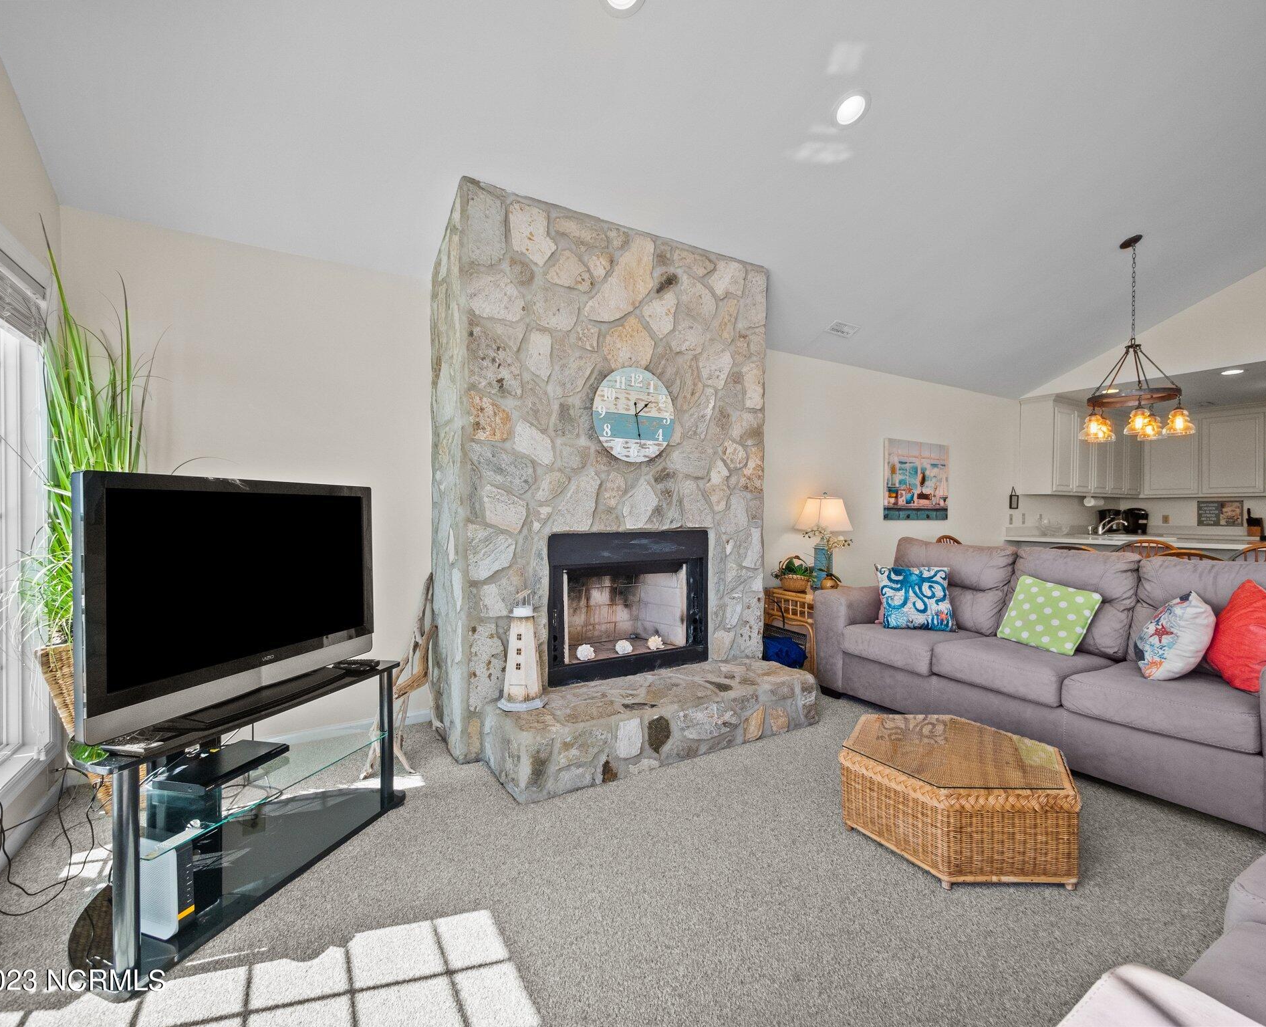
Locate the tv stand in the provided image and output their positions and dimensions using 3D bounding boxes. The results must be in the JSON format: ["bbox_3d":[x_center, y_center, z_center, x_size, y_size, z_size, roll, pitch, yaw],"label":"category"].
[{"bbox_3d":[-1.313,0.880,1.857,0.510,0.550,1.000,0,0,17],"label":"tv stand"}]

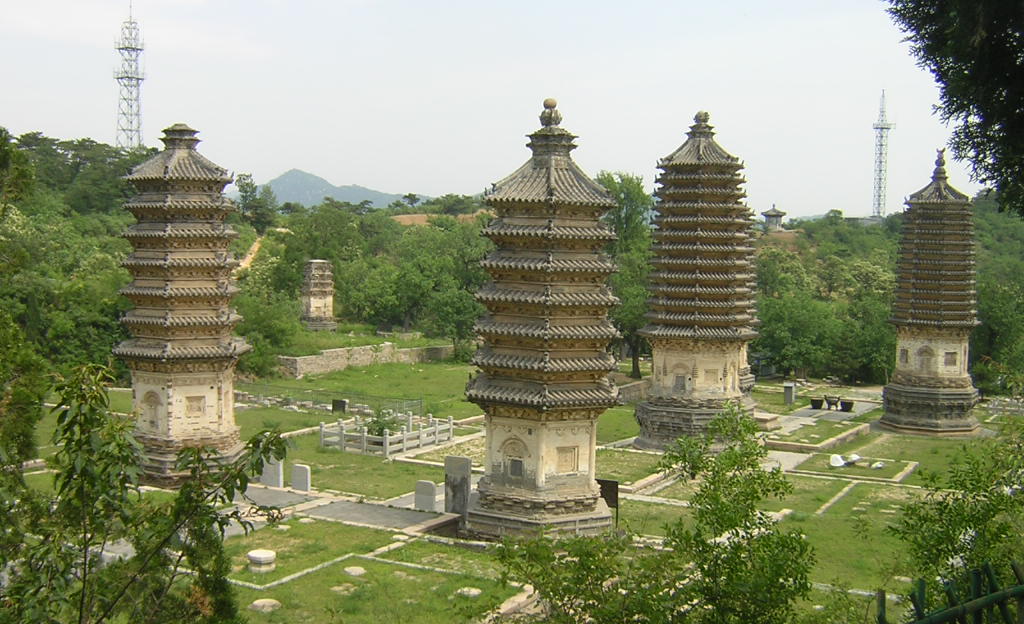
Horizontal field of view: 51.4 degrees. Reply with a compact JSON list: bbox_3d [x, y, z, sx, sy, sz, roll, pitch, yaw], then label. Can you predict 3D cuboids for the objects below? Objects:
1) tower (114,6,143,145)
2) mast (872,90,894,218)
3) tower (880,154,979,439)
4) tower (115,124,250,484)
[{"bbox_3d":[-71.838,-43.760,200.000,5.400,29.111,5.400,1,3,-6],"label":"tower"},{"bbox_3d":[99.157,-41.750,285.000,5.600,35.060,5.200,2,3,22],"label":"mast"},{"bbox_3d":[24.572,-1.431,61.711,5.225,15.880,5.225,2,3,29],"label":"tower"},{"bbox_3d":[-13.640,-0.528,44.366,5.655,14.548,4.897,2,3,29],"label":"tower"}]

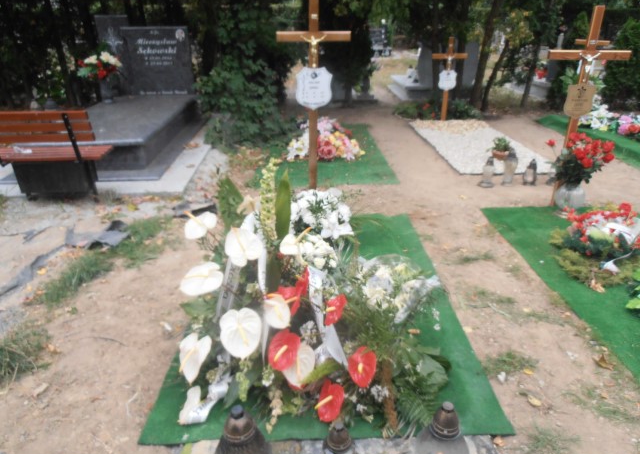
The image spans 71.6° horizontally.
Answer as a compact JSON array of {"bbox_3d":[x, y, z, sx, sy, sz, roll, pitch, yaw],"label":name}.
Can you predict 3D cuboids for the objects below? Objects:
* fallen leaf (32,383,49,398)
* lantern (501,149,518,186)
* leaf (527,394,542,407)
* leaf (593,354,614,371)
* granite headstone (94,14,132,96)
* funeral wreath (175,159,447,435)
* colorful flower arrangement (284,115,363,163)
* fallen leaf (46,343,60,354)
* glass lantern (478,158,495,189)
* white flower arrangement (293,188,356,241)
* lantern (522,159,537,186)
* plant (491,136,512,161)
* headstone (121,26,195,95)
[{"bbox_3d":[-1.065,0.619,1.689,0.030,0.015,0.068,8,26,18],"label":"fallen leaf"},{"bbox_3d":[1.653,-0.525,3.847,0.118,0.314,0.118,0,24,0],"label":"lantern"},{"bbox_3d":[0.911,0.730,1.882,0.040,0.016,0.070,-19,30,-36],"label":"leaf"},{"bbox_3d":[1.338,0.626,2.086,0.095,0.035,0.065,19,30,36],"label":"leaf"},{"bbox_3d":[-2.636,-2.245,5.845,0.431,0.965,0.100,-2,24,-4],"label":"granite headstone"},{"bbox_3d":[-0.040,0.268,1.980,0.920,0.780,0.820,0,24,0],"label":"funeral wreath"},{"bbox_3d":[0.065,-1.110,5.603,0.870,0.350,0.650,0,24,0],"label":"colorful flower arrangement"},{"bbox_3d":[-1.138,0.522,1.895,0.060,0.022,0.048,0,24,0],"label":"fallen leaf"},{"bbox_3d":[1.682,-0.542,4.427,0.135,0.270,0.135,0,24,0],"label":"glass lantern"},{"bbox_3d":[0.015,-0.139,3.485,0.460,0.310,0.400,0,24,0],"label":"white flower arrangement"},{"bbox_3d":[1.846,-0.483,3.863,0.110,0.224,0.110,0,24,0],"label":"lantern"},{"bbox_3d":[1.825,-0.798,4.453,0.185,0.225,0.185,0,24,0],"label":"plant"},{"bbox_3d":[-2.158,-2.226,5.975,0.870,0.850,0.100,-2,24,-4],"label":"headstone"}]

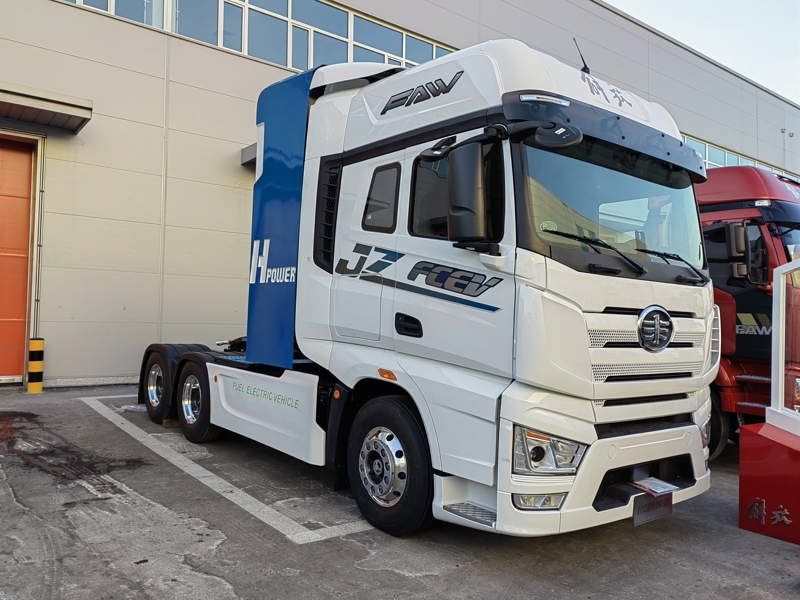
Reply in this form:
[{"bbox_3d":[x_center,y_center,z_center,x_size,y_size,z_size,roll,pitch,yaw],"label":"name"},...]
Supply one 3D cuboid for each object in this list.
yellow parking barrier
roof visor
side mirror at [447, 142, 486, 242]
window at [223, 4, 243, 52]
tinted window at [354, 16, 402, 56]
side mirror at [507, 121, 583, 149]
[{"bbox_3d":[-6.236,1.140,10.714,0.220,0.920,0.220,3,-4,-36],"label":"yellow parking barrier"},{"bbox_3d":[1.572,-1.090,4.283,2.130,0.270,0.350,3,-1,-37],"label":"roof visor"},{"bbox_3d":[0.368,-0.580,3.383,0.215,0.530,0.130,3,-1,-29],"label":"side mirror"},{"bbox_3d":[-3.683,-6.018,13.781,0.440,1.020,0.060,3,-4,-36],"label":"window"},{"bbox_3d":[-0.539,-6.800,16.156,1.540,0.680,0.060,3,-4,-36],"label":"tinted window"},{"bbox_3d":[0.812,-0.935,3.502,0.270,0.160,0.400,3,-1,-37],"label":"side mirror"}]

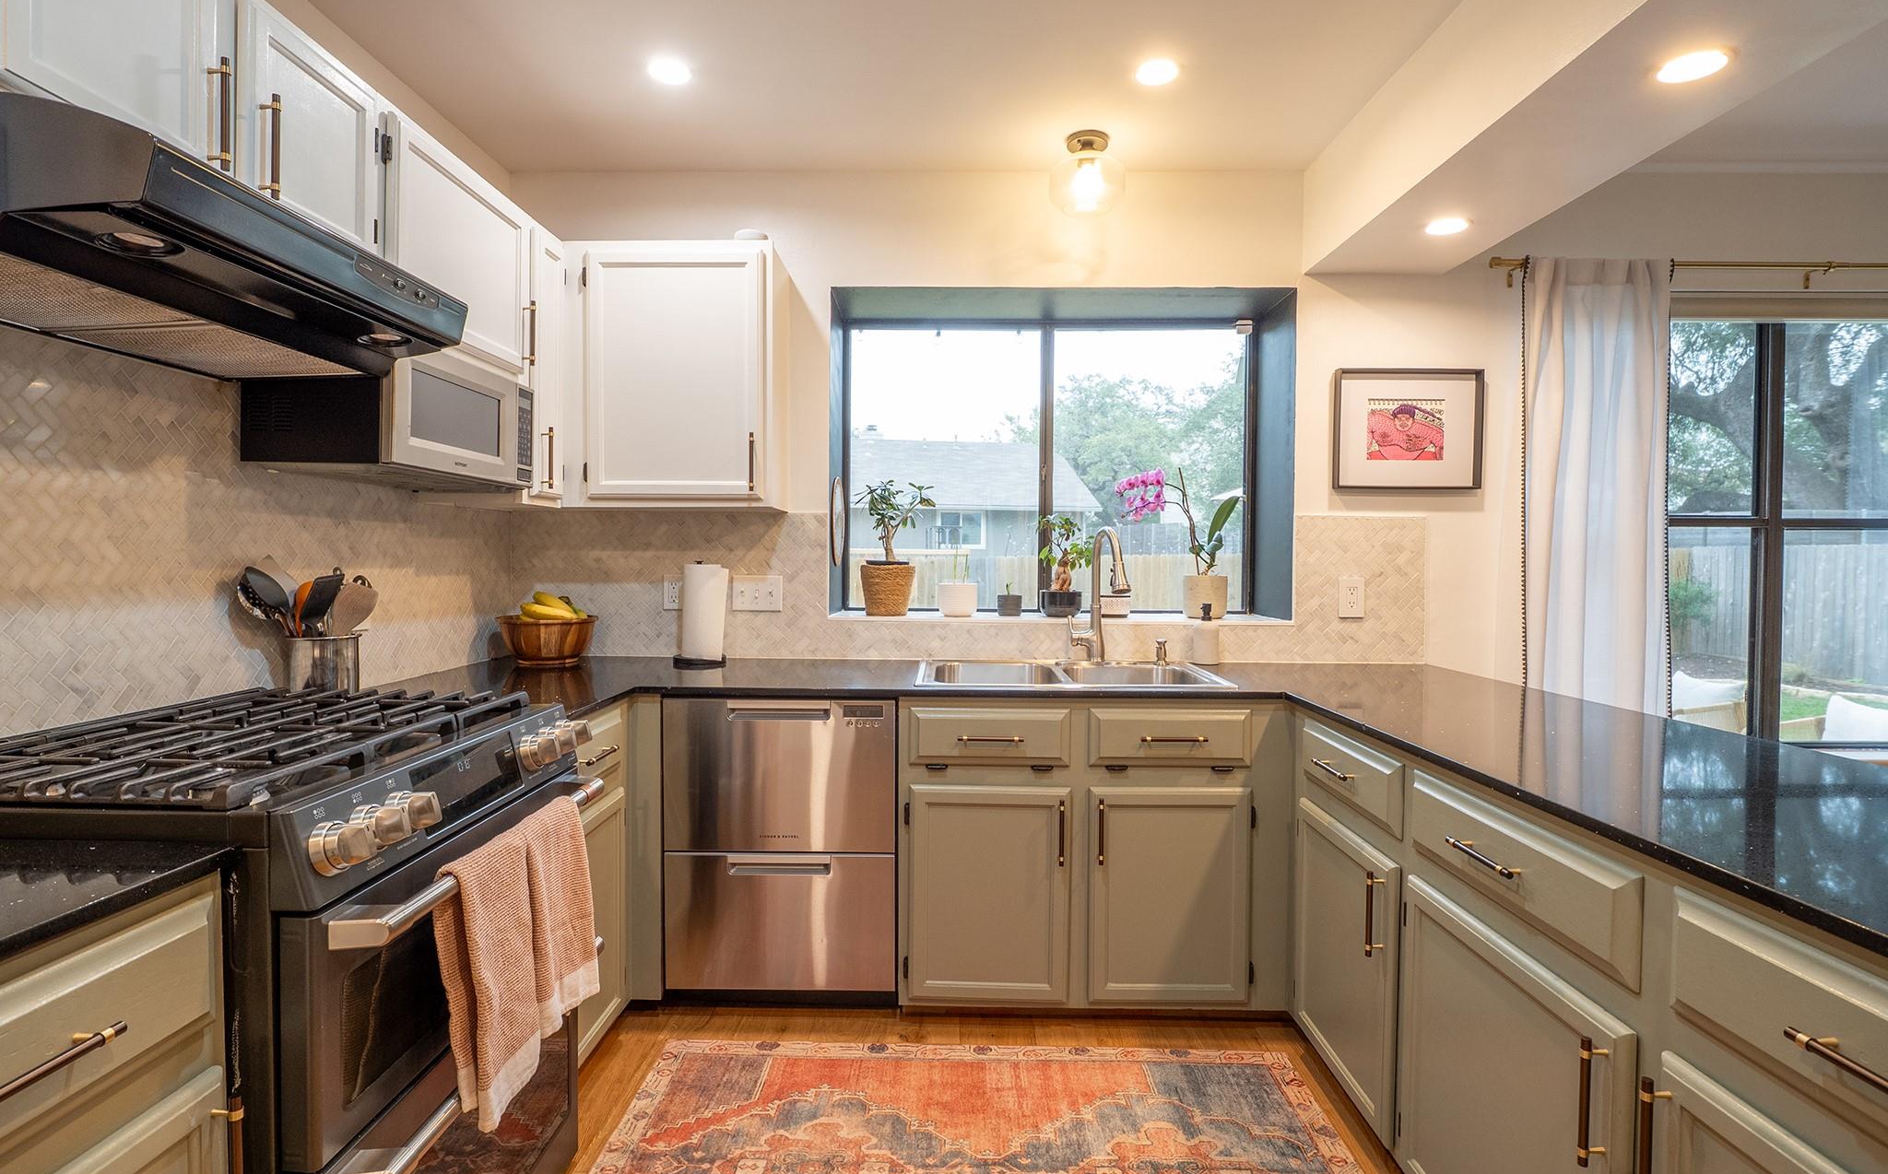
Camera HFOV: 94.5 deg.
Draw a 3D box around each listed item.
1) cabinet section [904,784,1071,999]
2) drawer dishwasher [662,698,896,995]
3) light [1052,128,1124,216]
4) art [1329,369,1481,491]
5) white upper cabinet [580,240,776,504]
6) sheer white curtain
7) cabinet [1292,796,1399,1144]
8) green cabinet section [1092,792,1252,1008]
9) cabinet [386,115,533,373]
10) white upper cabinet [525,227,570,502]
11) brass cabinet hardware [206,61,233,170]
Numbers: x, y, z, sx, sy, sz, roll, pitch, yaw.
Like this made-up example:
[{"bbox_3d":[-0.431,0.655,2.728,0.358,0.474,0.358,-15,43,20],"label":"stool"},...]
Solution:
[{"bbox_3d":[0.115,0.777,2.209,0.408,0.555,0.049,0,2,1],"label":"cabinet section"},{"bbox_3d":[-0.422,0.677,2.529,0.598,0.805,0.575,0,2,0],"label":"drawer dishwasher"},{"bbox_3d":[0.429,-1.225,2.606,0.225,0.213,0.225,0,2,0],"label":"light"},{"bbox_3d":[1.489,-0.506,2.807,0.494,0.389,0.030,0,2,0],"label":"art"},{"bbox_3d":[-0.774,-0.617,2.661,0.575,0.760,0.341,0,2,0],"label":"white upper cabinet"},{"bbox_3d":[2.035,0.059,2.752,0.470,2.165,0.100,0,2,0],"label":"sheer white curtain"},{"bbox_3d":[1.157,0.797,1.911,0.578,0.585,0.500,0,2,0],"label":"cabinet"},{"bbox_3d":[0.570,0.779,2.204,0.410,0.552,0.049,0,2,1],"label":"green cabinet section"},{"bbox_3d":[-1.238,-0.737,1.964,0.330,0.410,0.560,0,2,0],"label":"cabinet"},{"bbox_3d":[-1.237,-0.593,2.359,0.330,0.725,0.210,0,2,0],"label":"white upper cabinet"},{"bbox_3d":[-1.064,-0.694,1.278,0.034,0.166,0.014,0,2,0],"label":"brass cabinet hardware"}]

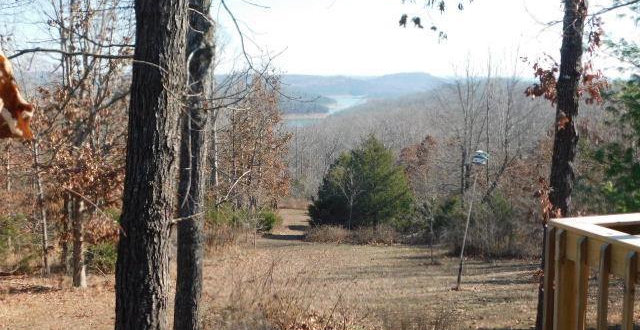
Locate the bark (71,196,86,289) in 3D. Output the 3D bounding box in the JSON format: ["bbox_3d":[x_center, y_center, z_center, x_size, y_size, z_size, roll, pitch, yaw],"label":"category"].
[{"bbox_3d":[-6.695,2.121,20.500,0.370,2.550,0.360,-2,6,-18],"label":"bark"}]

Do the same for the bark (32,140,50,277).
[{"bbox_3d":[-8.398,1.342,22.300,0.340,4.200,0.300,-2,7,-21],"label":"bark"}]

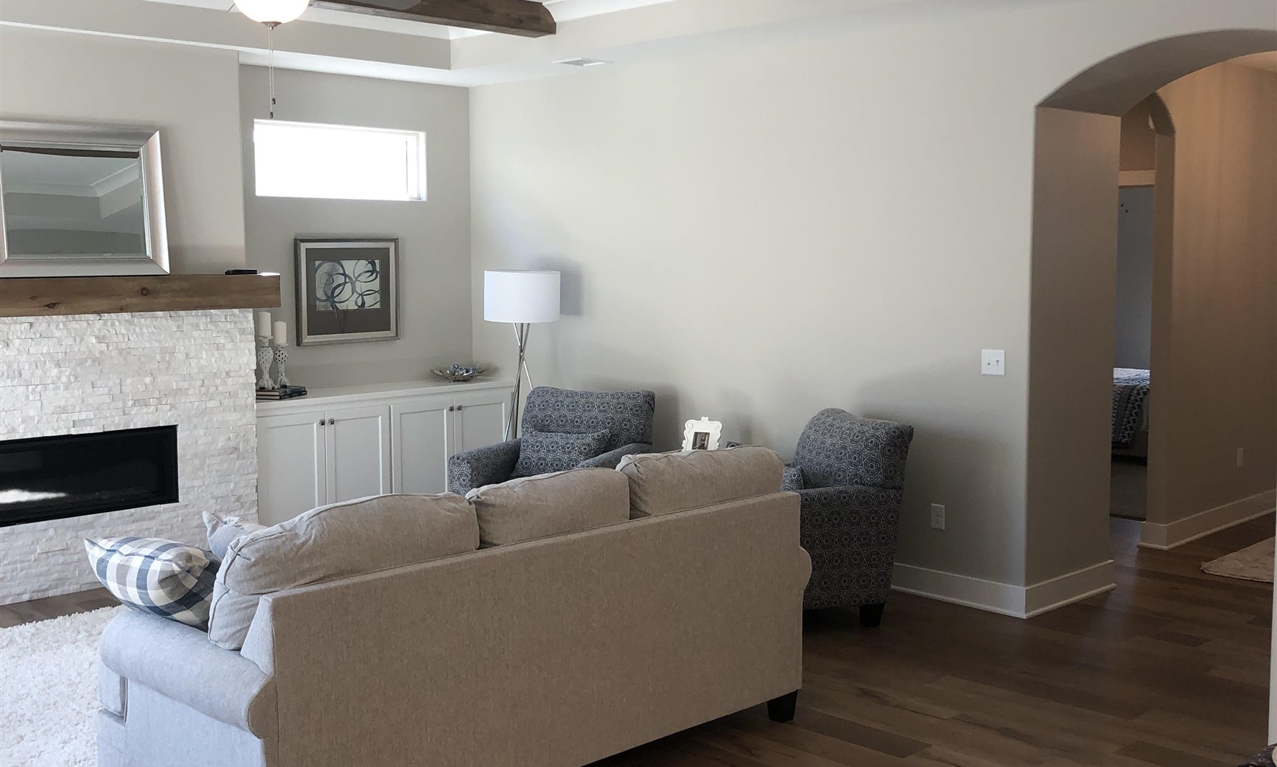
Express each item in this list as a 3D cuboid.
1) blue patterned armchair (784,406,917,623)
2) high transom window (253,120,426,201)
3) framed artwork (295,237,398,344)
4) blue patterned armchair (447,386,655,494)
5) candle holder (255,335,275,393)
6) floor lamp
[{"bbox_3d":[0.709,0.620,6.422,0.880,0.905,0.780,-2,6,-17],"label":"blue patterned armchair"},{"bbox_3d":[-1.810,-1.343,8.403,1.210,0.438,0.100,-6,8,-45],"label":"high transom window"},{"bbox_3d":[-1.759,-0.568,8.440,0.730,0.632,0.040,-6,8,-45],"label":"framed artwork"},{"bbox_3d":[-0.452,0.522,7.494,0.790,0.905,0.890,2,6,20],"label":"blue patterned armchair"},{"bbox_3d":[-2.129,-0.116,7.842,0.105,0.304,0.105,-6,8,-45],"label":"candle holder"},{"bbox_3d":[-0.700,0.099,8.406,0.470,1.573,0.470,0,6,0],"label":"floor lamp"}]

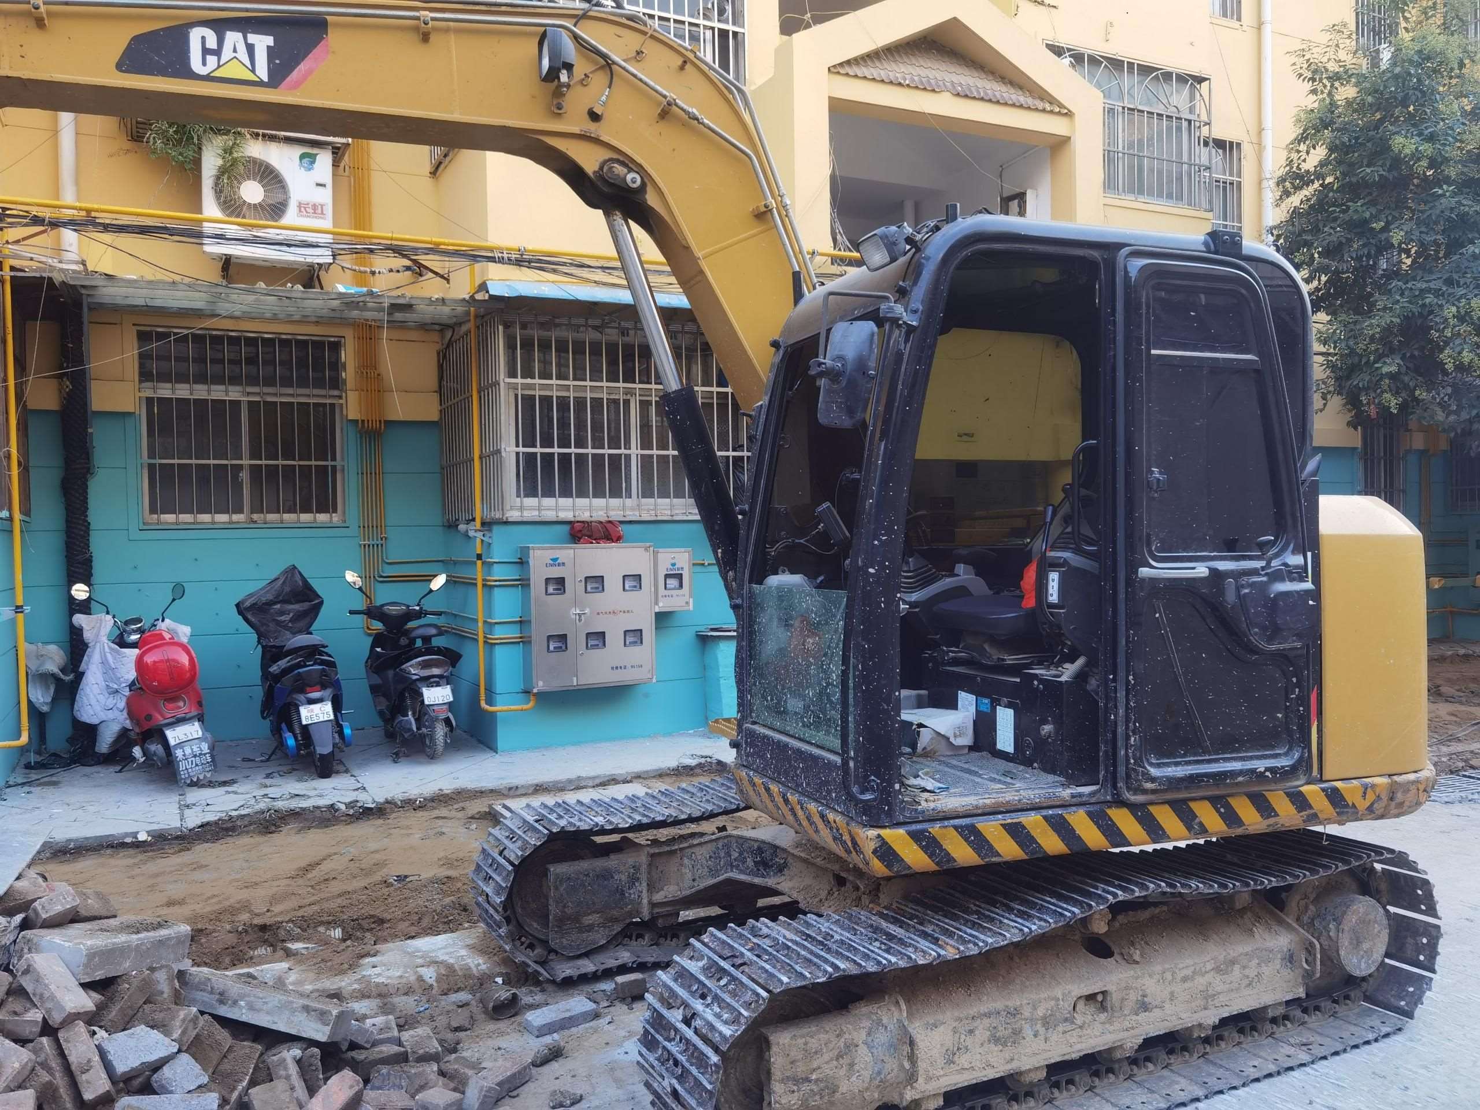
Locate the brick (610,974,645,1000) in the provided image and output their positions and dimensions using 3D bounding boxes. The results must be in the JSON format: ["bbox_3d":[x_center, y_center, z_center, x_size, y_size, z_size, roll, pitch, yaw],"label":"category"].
[{"bbox_3d":[-0.409,1.592,4.259,0.108,0.060,0.062,-1,1,-12],"label":"brick"}]

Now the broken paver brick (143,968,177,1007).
[{"bbox_3d":[-1.798,1.343,3.600,0.090,0.120,0.060,-7,-26,-13],"label":"broken paver brick"}]

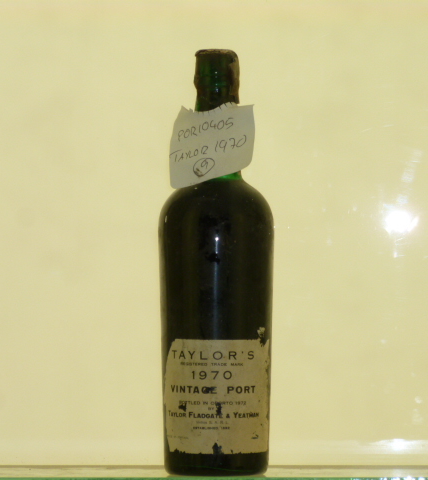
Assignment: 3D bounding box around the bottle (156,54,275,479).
[{"bbox_3d":[0.002,0.016,2.215,0.081,0.296,0.081,0,1,3],"label":"bottle"}]

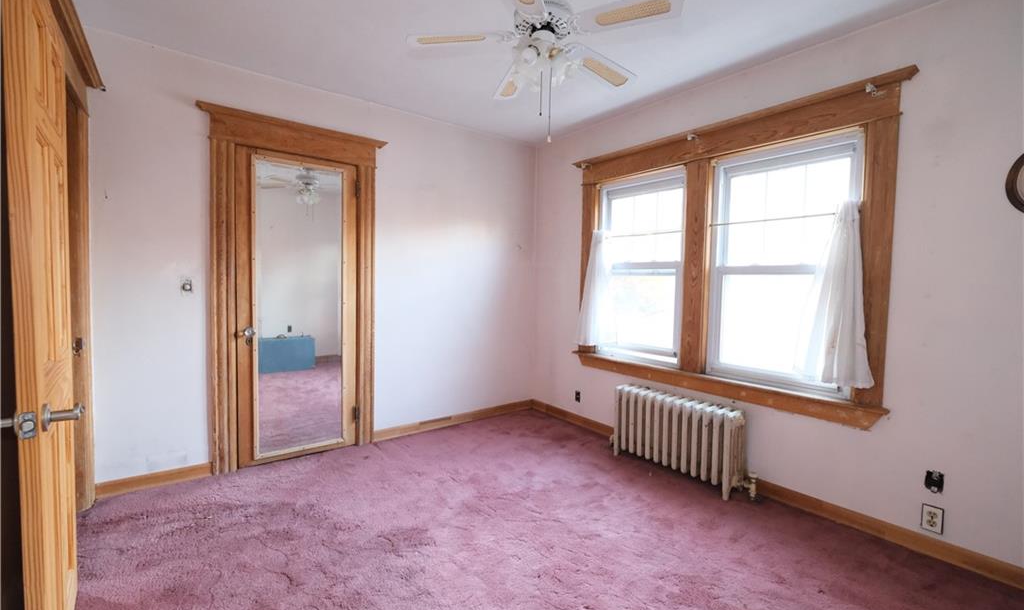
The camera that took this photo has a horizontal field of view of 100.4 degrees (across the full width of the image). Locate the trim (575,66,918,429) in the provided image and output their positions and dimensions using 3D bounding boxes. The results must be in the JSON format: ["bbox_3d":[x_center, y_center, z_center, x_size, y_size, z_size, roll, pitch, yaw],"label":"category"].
[{"bbox_3d":[1.193,-0.295,2.823,0.102,1.696,2.108,-1,3,-38],"label":"trim"}]

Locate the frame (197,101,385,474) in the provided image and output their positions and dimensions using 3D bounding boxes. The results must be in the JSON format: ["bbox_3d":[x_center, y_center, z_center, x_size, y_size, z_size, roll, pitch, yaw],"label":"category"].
[{"bbox_3d":[-1.387,-0.071,2.846,1.110,2.196,0.102,-1,3,-38],"label":"frame"}]

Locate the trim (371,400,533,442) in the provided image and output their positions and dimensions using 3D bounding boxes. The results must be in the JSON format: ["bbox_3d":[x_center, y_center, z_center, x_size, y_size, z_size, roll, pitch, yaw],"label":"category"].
[{"bbox_3d":[-0.412,0.974,3.663,1.556,0.090,0.020,-1,3,-38],"label":"trim"}]

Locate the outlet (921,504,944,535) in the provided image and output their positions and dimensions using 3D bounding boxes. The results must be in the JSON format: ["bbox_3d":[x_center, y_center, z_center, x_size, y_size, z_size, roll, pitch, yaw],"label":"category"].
[{"bbox_3d":[1.912,0.974,1.940,0.012,0.113,0.071,-1,3,-38],"label":"outlet"}]

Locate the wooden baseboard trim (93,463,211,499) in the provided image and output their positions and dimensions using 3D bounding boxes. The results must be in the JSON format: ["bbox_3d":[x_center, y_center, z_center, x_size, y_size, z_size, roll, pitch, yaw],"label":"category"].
[{"bbox_3d":[-2.010,0.993,2.421,0.510,0.090,0.020,-1,3,-38],"label":"wooden baseboard trim"}]

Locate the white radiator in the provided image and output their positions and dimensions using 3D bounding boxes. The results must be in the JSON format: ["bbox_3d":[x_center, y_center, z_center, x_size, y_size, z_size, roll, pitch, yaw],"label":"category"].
[{"bbox_3d":[1.043,0.836,2.764,0.184,0.504,0.824,-1,3,-38],"label":"white radiator"}]

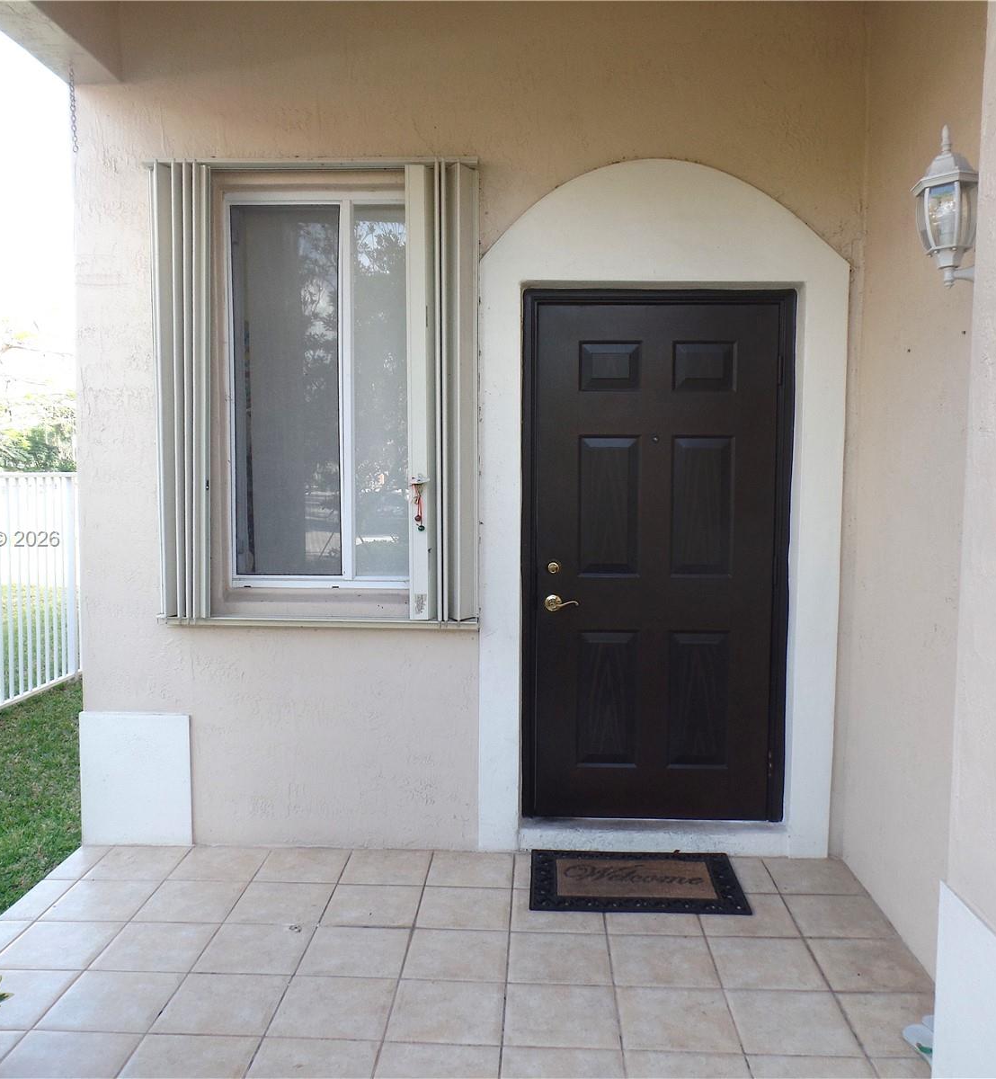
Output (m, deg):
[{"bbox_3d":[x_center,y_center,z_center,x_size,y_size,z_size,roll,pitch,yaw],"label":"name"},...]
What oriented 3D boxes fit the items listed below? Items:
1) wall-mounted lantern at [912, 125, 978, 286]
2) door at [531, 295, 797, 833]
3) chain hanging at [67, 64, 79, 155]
[{"bbox_3d":[1.168,-0.849,2.438,0.210,0.405,0.172,1,4,2],"label":"wall-mounted lantern"},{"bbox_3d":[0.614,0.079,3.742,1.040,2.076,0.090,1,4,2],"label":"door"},{"bbox_3d":[-1.507,-1.525,3.393,0.027,0.303,0.025,1,4,2],"label":"chain hanging"}]

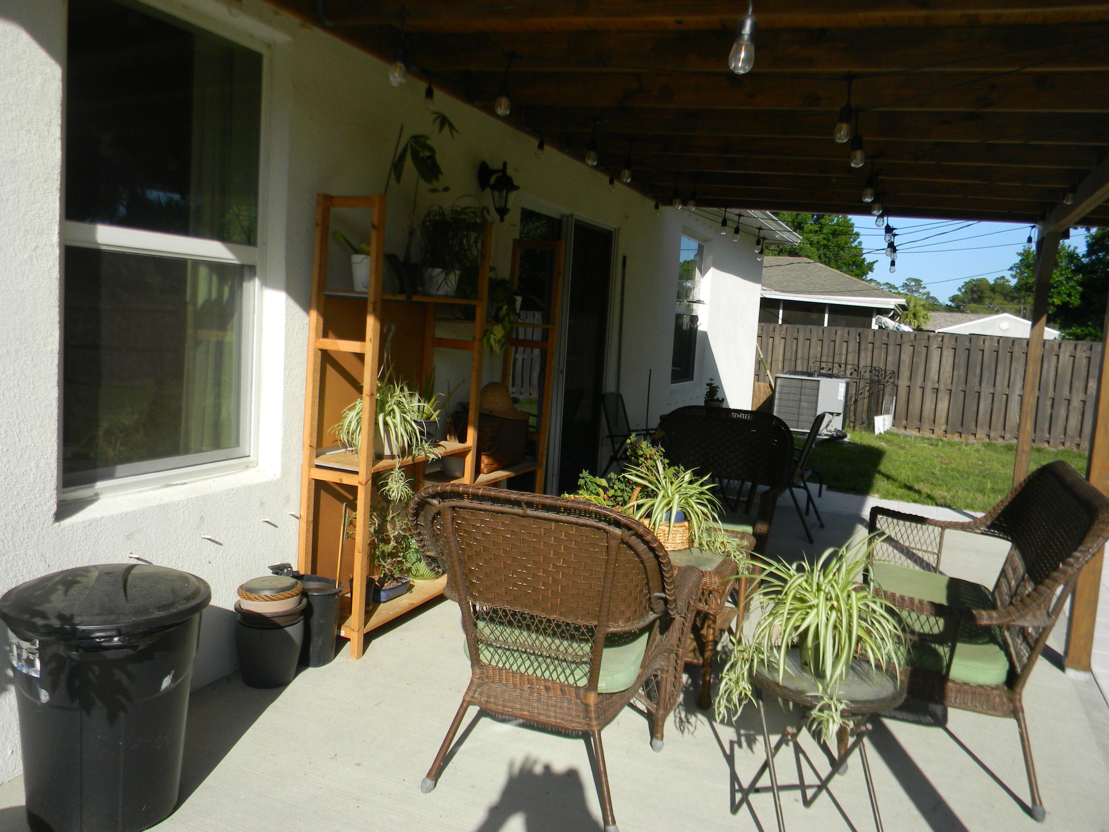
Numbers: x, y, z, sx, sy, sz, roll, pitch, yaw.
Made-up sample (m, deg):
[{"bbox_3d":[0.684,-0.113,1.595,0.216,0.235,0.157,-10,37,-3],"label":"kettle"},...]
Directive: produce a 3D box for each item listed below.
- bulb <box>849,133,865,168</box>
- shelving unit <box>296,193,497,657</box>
[{"bbox_3d":[1.001,-0.878,2.970,0.048,0.112,0.048,6,6,22],"label":"bulb"},{"bbox_3d":[-0.668,0.020,3.877,0.295,1.790,0.890,7,7,23],"label":"shelving unit"}]

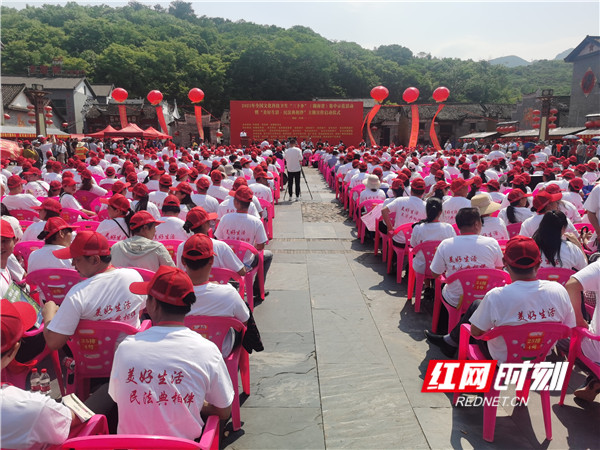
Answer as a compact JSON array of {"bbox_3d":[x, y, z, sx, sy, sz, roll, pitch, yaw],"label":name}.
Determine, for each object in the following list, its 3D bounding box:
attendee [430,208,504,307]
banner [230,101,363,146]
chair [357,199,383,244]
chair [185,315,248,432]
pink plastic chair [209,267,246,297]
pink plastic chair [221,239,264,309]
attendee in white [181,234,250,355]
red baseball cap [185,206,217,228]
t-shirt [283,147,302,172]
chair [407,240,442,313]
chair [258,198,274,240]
[{"bbox_3d":[1.439,0.422,4.069,0.560,1.220,0.780,1,11,4],"label":"attendee"},{"bbox_3d":[-0.231,-7.638,36.000,10.208,3.746,0.150,0,11,0],"label":"banner"},{"bbox_3d":[1.300,-0.080,8.204,0.540,0.755,0.520,1,10,5],"label":"chair"},{"bbox_3d":[-0.585,0.855,2.966,0.540,0.755,0.520,-1,10,-5],"label":"chair"},{"bbox_3d":[-0.742,0.662,4.064,0.540,0.760,0.530,0,11,0],"label":"pink plastic chair"},{"bbox_3d":[-0.663,0.484,5.007,0.540,0.760,0.530,0,11,2],"label":"pink plastic chair"},{"bbox_3d":[-0.600,0.602,3.114,0.540,1.200,0.780,-1,10,-3],"label":"attendee in white"},{"bbox_3d":[-0.810,-0.057,3.830,0.270,0.150,0.180,-7,12,-31],"label":"red baseball cap"},{"bbox_3d":[-0.179,-1.847,13.300,0.540,0.740,0.320,1,11,5],"label":"t-shirt"},{"bbox_3d":[1.430,0.502,4.945,0.540,0.755,0.520,1,10,6],"label":"chair"},{"bbox_3d":[-0.760,-0.076,8.184,0.540,0.755,0.520,-1,10,-3],"label":"chair"}]

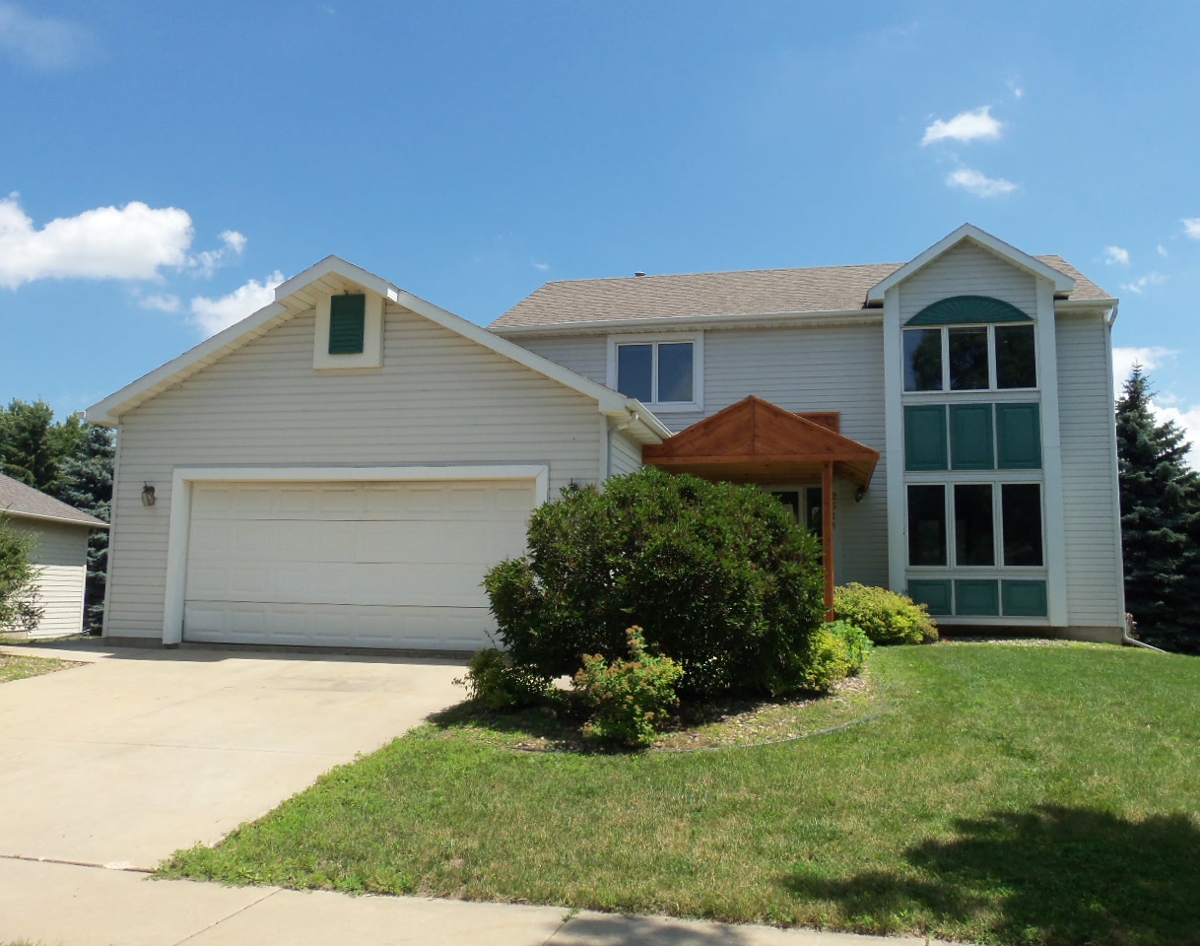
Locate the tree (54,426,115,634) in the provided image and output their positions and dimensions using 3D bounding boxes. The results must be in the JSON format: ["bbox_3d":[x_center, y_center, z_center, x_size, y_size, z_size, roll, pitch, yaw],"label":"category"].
[{"bbox_3d":[-13.278,1.333,27.998,3.000,5.838,3.000,-1,-7,12],"label":"tree"}]

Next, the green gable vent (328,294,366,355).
[{"bbox_3d":[-3.279,-1.925,13.698,0.479,0.813,0.050,-1,-7,12],"label":"green gable vent"}]

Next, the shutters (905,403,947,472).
[{"bbox_3d":[5.619,-0.606,18.233,0.718,1.169,0.050,-1,-7,12],"label":"shutters"}]

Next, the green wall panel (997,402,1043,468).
[{"bbox_3d":[7.109,-0.629,17.918,0.725,1.149,0.050,-1,-7,12],"label":"green wall panel"}]

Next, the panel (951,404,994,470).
[{"bbox_3d":[6.378,-0.618,18.073,0.705,1.125,0.050,-1,-7,12],"label":"panel"}]

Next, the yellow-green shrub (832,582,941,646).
[{"bbox_3d":[4.589,2.267,16.971,1.653,0.967,1.350,-1,-7,12],"label":"yellow-green shrub"}]

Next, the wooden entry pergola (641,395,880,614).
[{"bbox_3d":[2.656,0.870,16.911,3.340,3.530,3.950,-1,-7,12],"label":"wooden entry pergola"}]

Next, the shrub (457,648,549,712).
[{"bbox_3d":[-0.898,1.883,9.742,0.852,0.551,0.800,1,-7,0],"label":"shrub"}]

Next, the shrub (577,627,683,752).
[{"bbox_3d":[0.228,1.678,8.447,0.880,0.882,0.850,-1,-7,12],"label":"shrub"}]

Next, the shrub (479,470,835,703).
[{"bbox_3d":[0.658,1.077,11.312,3.466,2.289,2.500,-1,-7,12],"label":"shrub"}]

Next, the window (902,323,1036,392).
[{"bbox_3d":[6.357,-1.986,18.240,2.201,1.215,0.100,-1,-7,12],"label":"window"}]

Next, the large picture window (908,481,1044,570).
[{"bbox_3d":[6.351,0.888,17.888,2.190,1.504,0.100,-1,-7,12],"label":"large picture window"}]

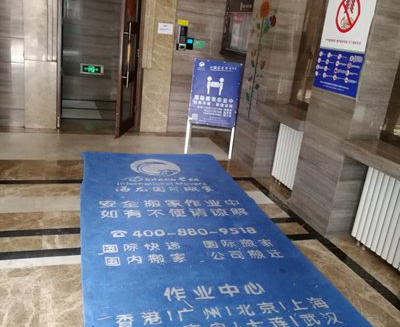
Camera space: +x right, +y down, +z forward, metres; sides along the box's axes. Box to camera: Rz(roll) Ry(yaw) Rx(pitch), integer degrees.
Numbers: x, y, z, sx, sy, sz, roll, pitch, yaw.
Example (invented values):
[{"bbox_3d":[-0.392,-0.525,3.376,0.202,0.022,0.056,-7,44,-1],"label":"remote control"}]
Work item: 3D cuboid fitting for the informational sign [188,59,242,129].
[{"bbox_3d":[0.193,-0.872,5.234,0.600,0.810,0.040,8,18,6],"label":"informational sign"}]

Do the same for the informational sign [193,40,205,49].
[{"bbox_3d":[-0.005,-1.749,6.143,0.170,0.115,0.010,0,19,-19],"label":"informational sign"}]

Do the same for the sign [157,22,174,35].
[{"bbox_3d":[-0.488,-1.915,5.920,0.213,0.145,0.010,0,19,-19],"label":"sign"}]

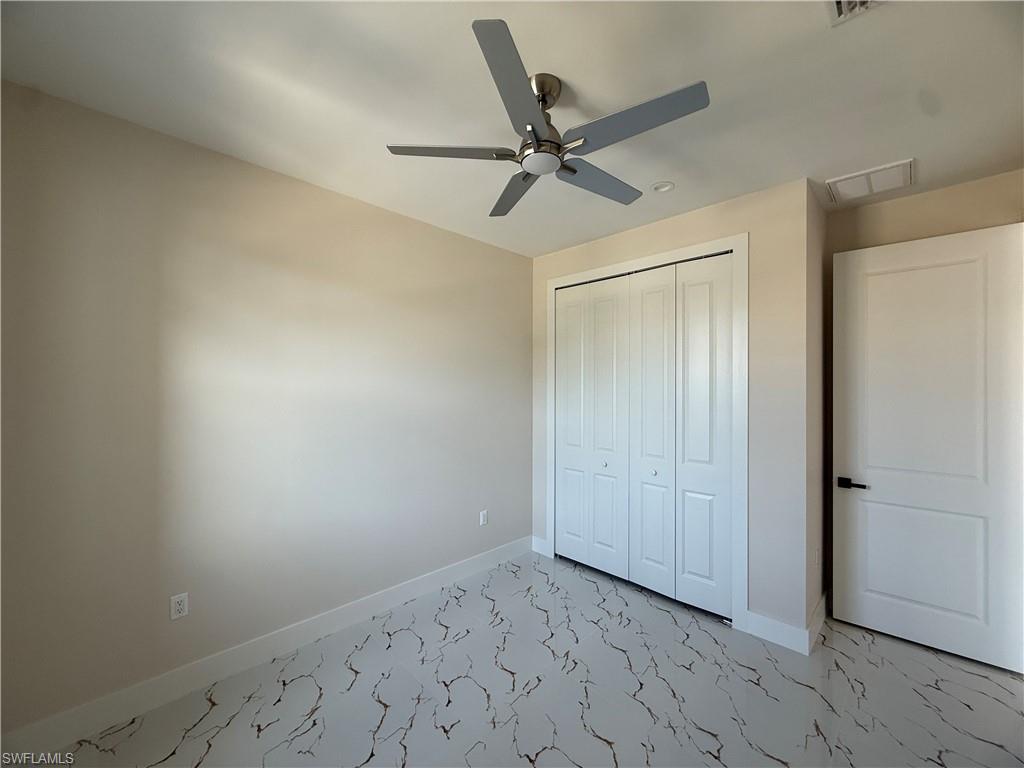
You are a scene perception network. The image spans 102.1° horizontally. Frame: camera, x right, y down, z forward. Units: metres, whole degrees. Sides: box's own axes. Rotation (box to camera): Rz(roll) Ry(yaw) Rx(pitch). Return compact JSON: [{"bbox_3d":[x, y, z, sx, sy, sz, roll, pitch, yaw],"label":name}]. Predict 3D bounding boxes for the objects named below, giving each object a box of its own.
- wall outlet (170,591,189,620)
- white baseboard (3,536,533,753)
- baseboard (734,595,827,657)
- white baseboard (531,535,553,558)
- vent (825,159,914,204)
[{"bbox_3d":[-1.671,1.118,2.081,0.009,0.114,0.069,0,0,45],"label":"wall outlet"},{"bbox_3d":[-0.960,1.516,2.808,0.018,0.148,3.300,0,0,45],"label":"white baseboard"},{"bbox_3d":[1.814,1.526,2.789,0.412,0.142,0.593,0,0,45],"label":"baseboard"},{"bbox_3d":[0.289,1.524,3.890,0.250,0.142,0.018,0,0,45],"label":"white baseboard"},{"bbox_3d":[2.167,-1.202,2.511,0.384,0.022,0.424,0,0,45],"label":"vent"}]

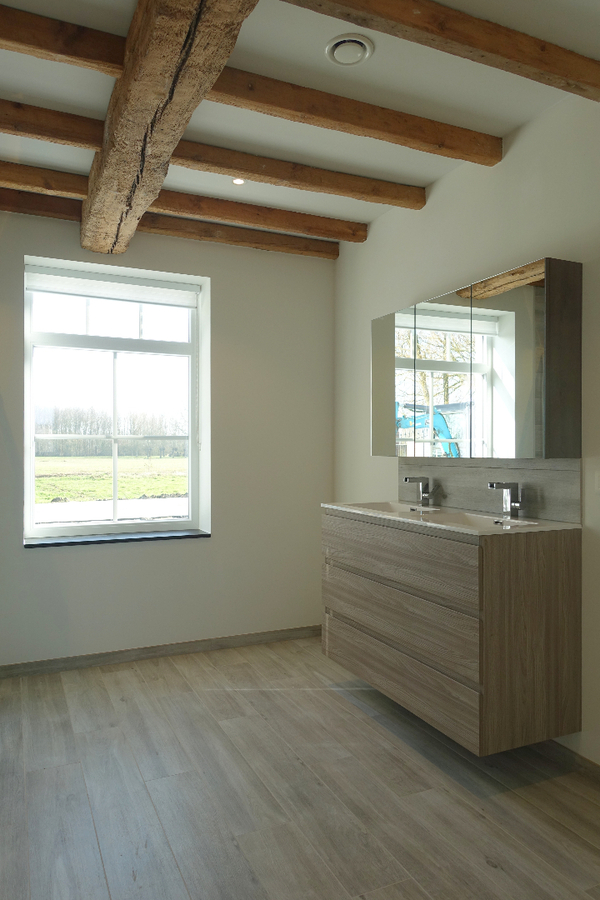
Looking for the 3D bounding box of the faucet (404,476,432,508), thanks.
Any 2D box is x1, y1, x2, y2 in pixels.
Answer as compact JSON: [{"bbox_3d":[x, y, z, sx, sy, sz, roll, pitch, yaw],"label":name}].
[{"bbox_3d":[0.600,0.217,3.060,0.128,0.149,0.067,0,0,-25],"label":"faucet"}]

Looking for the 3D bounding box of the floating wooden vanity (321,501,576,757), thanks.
[{"bbox_3d":[0.609,0.696,2.767,0.513,0.789,1.200,0,0,-25],"label":"floating wooden vanity"}]

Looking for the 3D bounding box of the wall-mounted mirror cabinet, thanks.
[{"bbox_3d":[0.752,-0.344,2.848,0.194,0.758,1.223,0,0,-25],"label":"wall-mounted mirror cabinet"}]

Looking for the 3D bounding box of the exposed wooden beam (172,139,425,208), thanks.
[{"bbox_3d":[0.028,-1.369,3.006,1.376,0.100,0.088,0,0,-23],"label":"exposed wooden beam"}]

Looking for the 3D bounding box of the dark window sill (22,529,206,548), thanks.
[{"bbox_3d":[-1.092,0.537,3.650,1.064,0.022,0.260,0,0,-25],"label":"dark window sill"}]

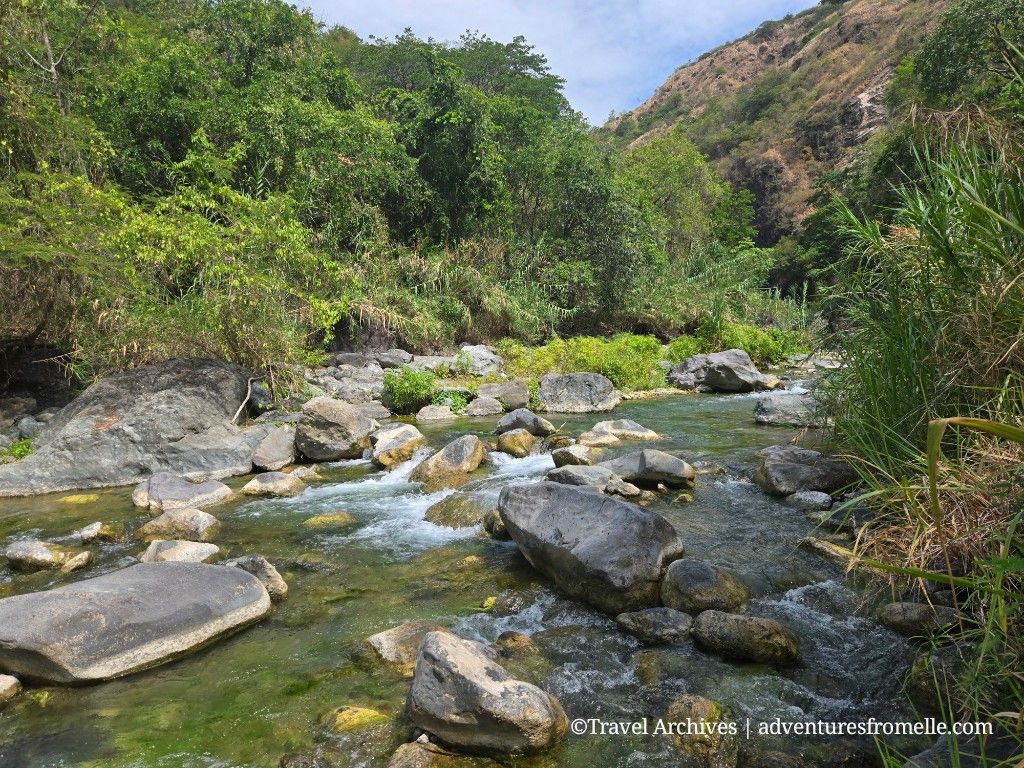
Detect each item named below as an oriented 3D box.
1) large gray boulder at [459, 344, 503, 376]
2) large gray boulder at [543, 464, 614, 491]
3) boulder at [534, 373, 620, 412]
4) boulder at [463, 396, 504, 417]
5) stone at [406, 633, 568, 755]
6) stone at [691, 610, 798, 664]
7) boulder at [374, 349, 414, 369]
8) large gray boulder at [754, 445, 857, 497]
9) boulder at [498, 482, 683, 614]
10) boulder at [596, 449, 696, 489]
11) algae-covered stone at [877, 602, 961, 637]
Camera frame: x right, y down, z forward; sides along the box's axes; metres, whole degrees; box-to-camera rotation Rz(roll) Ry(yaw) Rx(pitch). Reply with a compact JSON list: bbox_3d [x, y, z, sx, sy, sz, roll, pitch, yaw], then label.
[{"bbox_3d":[-0.760,-0.564,17.000,1.145,0.844,0.916,0,5,0],"label":"large gray boulder"},{"bbox_3d":[0.716,1.002,7.020,0.755,0.308,0.541,1,4,10],"label":"large gray boulder"},{"bbox_3d":[1.225,0.162,12.584,1.539,0.741,1.040,0,4,5],"label":"boulder"},{"bbox_3d":[-0.481,0.379,11.500,0.708,0.323,0.531,0,5,0],"label":"boulder"},{"bbox_3d":[-0.111,1.330,2.950,0.686,0.405,0.467,2,5,20],"label":"stone"},{"bbox_3d":[1.361,1.491,4.004,0.598,0.254,0.374,2,5,20],"label":"stone"},{"bbox_3d":[-2.960,-0.631,17.160,0.980,0.525,0.780,0,4,0],"label":"boulder"},{"bbox_3d":[3.032,0.898,7.000,1.001,0.514,0.751,1,5,10],"label":"large gray boulder"},{"bbox_3d":[0.584,1.197,5.096,1.334,0.807,1.092,3,5,33],"label":"boulder"},{"bbox_3d":[1.510,0.969,7.800,1.165,0.424,0.676,1,4,10],"label":"boulder"},{"bbox_3d":[2.330,1.360,3.850,0.460,0.180,0.300,0,5,5],"label":"algae-covered stone"}]

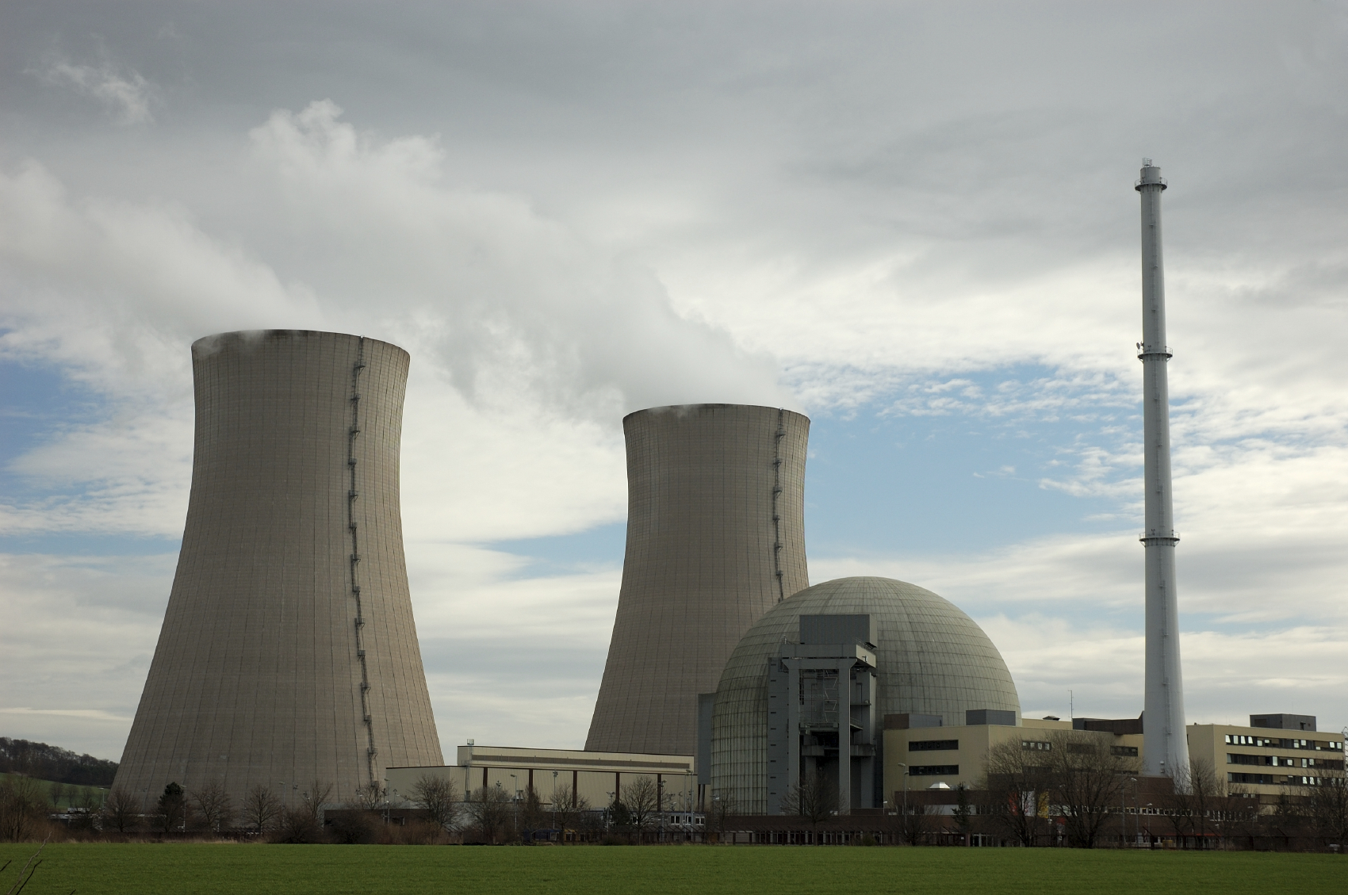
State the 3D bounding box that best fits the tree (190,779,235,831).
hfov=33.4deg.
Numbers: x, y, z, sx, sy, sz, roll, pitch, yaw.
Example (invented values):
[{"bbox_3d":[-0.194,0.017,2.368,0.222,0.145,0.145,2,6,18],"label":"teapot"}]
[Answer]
[{"bbox_3d":[-91.540,71.800,444.090,9.100,11.900,9.100,1,-10,0],"label":"tree"}]

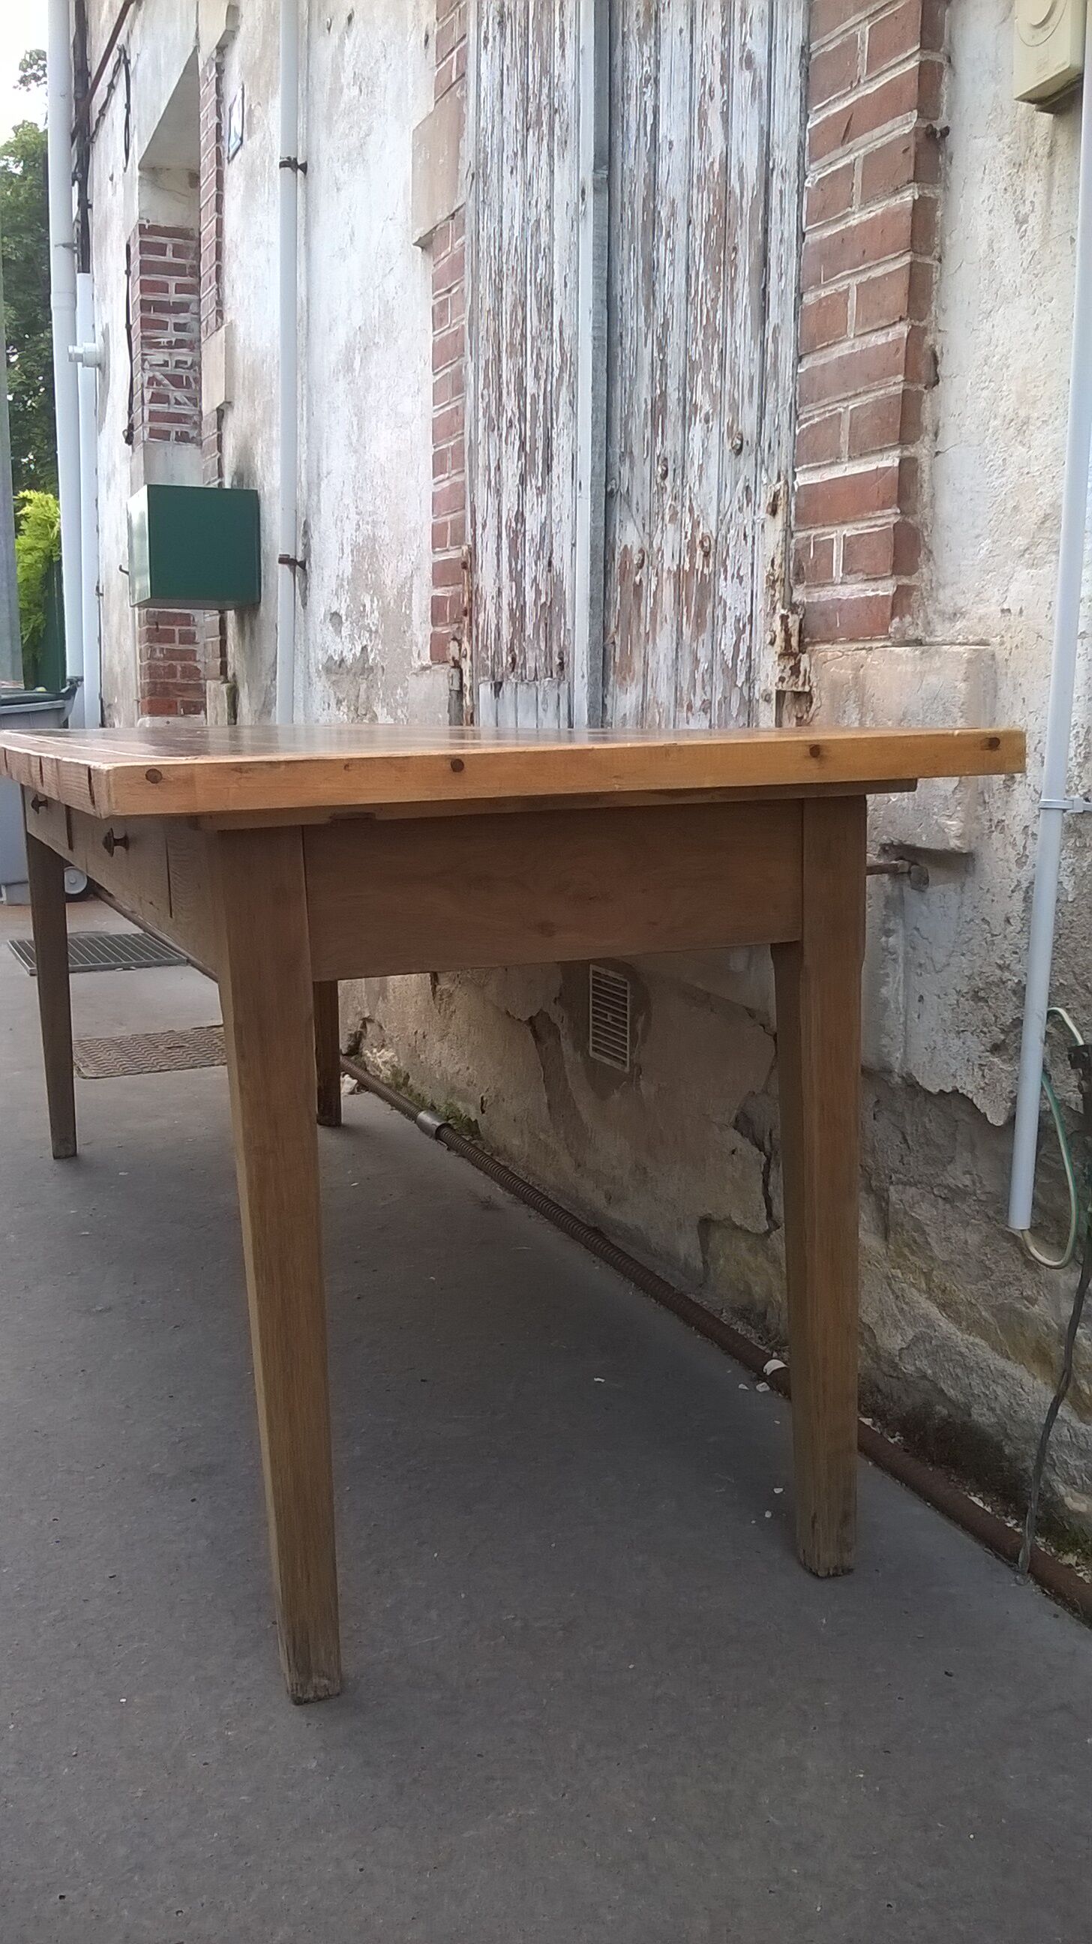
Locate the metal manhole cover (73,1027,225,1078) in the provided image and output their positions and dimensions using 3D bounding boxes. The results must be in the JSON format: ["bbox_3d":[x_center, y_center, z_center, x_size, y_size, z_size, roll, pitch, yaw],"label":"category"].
[{"bbox_3d":[-0.896,0.194,4.173,0.500,0.022,0.515,-5,10,-21],"label":"metal manhole cover"}]

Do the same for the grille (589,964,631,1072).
[{"bbox_3d":[0.096,0.071,2.566,0.015,0.141,0.146,-3,10,-22],"label":"grille"}]

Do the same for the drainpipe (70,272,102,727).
[{"bbox_3d":[-2.114,-1.800,7.915,0.085,2.718,0.080,-3,10,-22],"label":"drainpipe"}]

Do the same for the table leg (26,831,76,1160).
[{"bbox_3d":[-0.919,0.042,3.180,0.066,0.620,0.066,-4,10,-21],"label":"table leg"}]

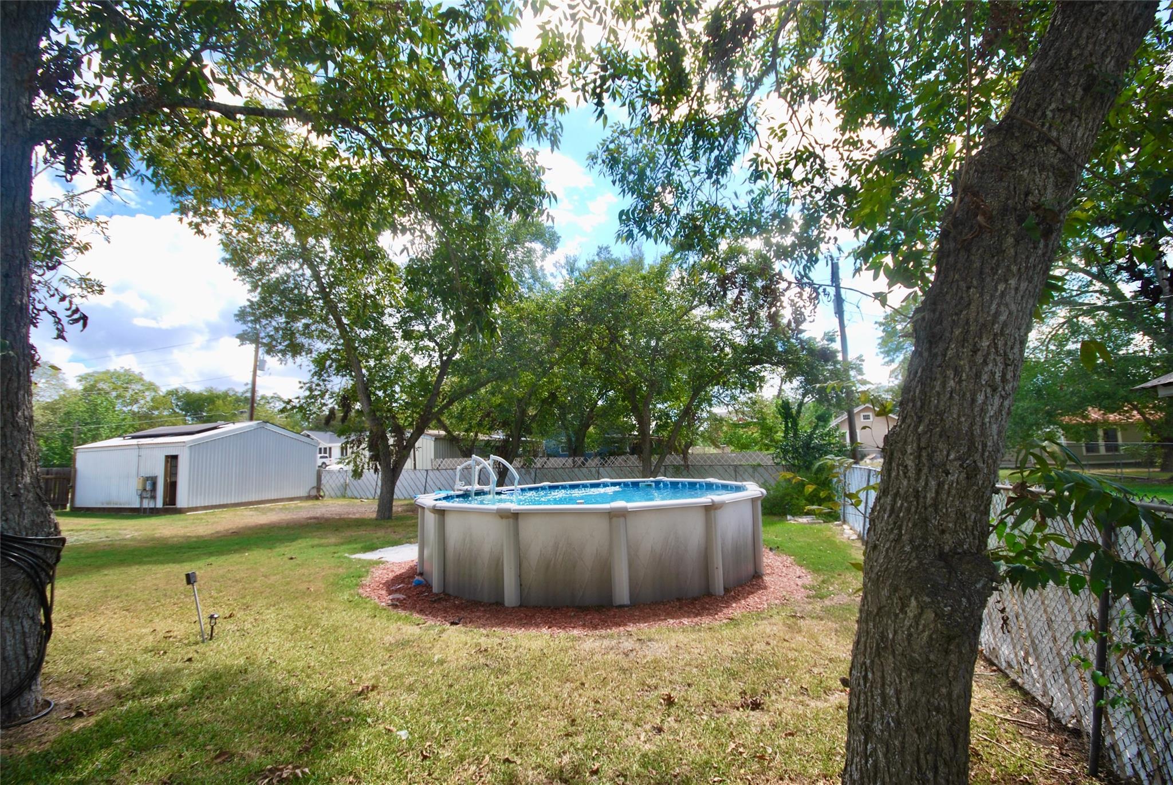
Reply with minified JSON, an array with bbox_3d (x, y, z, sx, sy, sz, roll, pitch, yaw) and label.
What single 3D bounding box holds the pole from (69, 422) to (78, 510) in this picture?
[{"bbox_3d":[-24.433,3.500,23.334,0.220,4.247,0.220,-9,-10,43],"label":"pole"}]

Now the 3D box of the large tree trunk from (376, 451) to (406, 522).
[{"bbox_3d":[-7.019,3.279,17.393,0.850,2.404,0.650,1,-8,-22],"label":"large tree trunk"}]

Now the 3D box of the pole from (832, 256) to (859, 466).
[{"bbox_3d":[10.558,-0.854,19.713,0.320,9.472,0.320,-6,-8,28],"label":"pole"}]

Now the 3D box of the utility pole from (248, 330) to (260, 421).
[{"bbox_3d":[-24.039,1.038,35.238,0.320,11.796,0.320,3,-9,-34],"label":"utility pole"}]

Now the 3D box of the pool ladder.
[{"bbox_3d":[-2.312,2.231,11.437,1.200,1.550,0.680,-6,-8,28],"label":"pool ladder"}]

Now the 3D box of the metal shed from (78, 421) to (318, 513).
[{"bbox_3d":[-19.329,3.654,24.774,8.296,3.986,6.363,-4,-8,20],"label":"metal shed"}]

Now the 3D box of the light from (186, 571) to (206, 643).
[{"bbox_3d":[-4.670,2.585,5.870,0.140,0.862,0.140,-11,0,-31],"label":"light"}]

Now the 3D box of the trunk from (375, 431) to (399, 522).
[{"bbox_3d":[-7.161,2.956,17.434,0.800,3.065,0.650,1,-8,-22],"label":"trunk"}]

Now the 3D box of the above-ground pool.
[{"bbox_3d":[0.087,2.679,9.986,6.723,1.389,6.723,-2,-7,0],"label":"above-ground pool"}]

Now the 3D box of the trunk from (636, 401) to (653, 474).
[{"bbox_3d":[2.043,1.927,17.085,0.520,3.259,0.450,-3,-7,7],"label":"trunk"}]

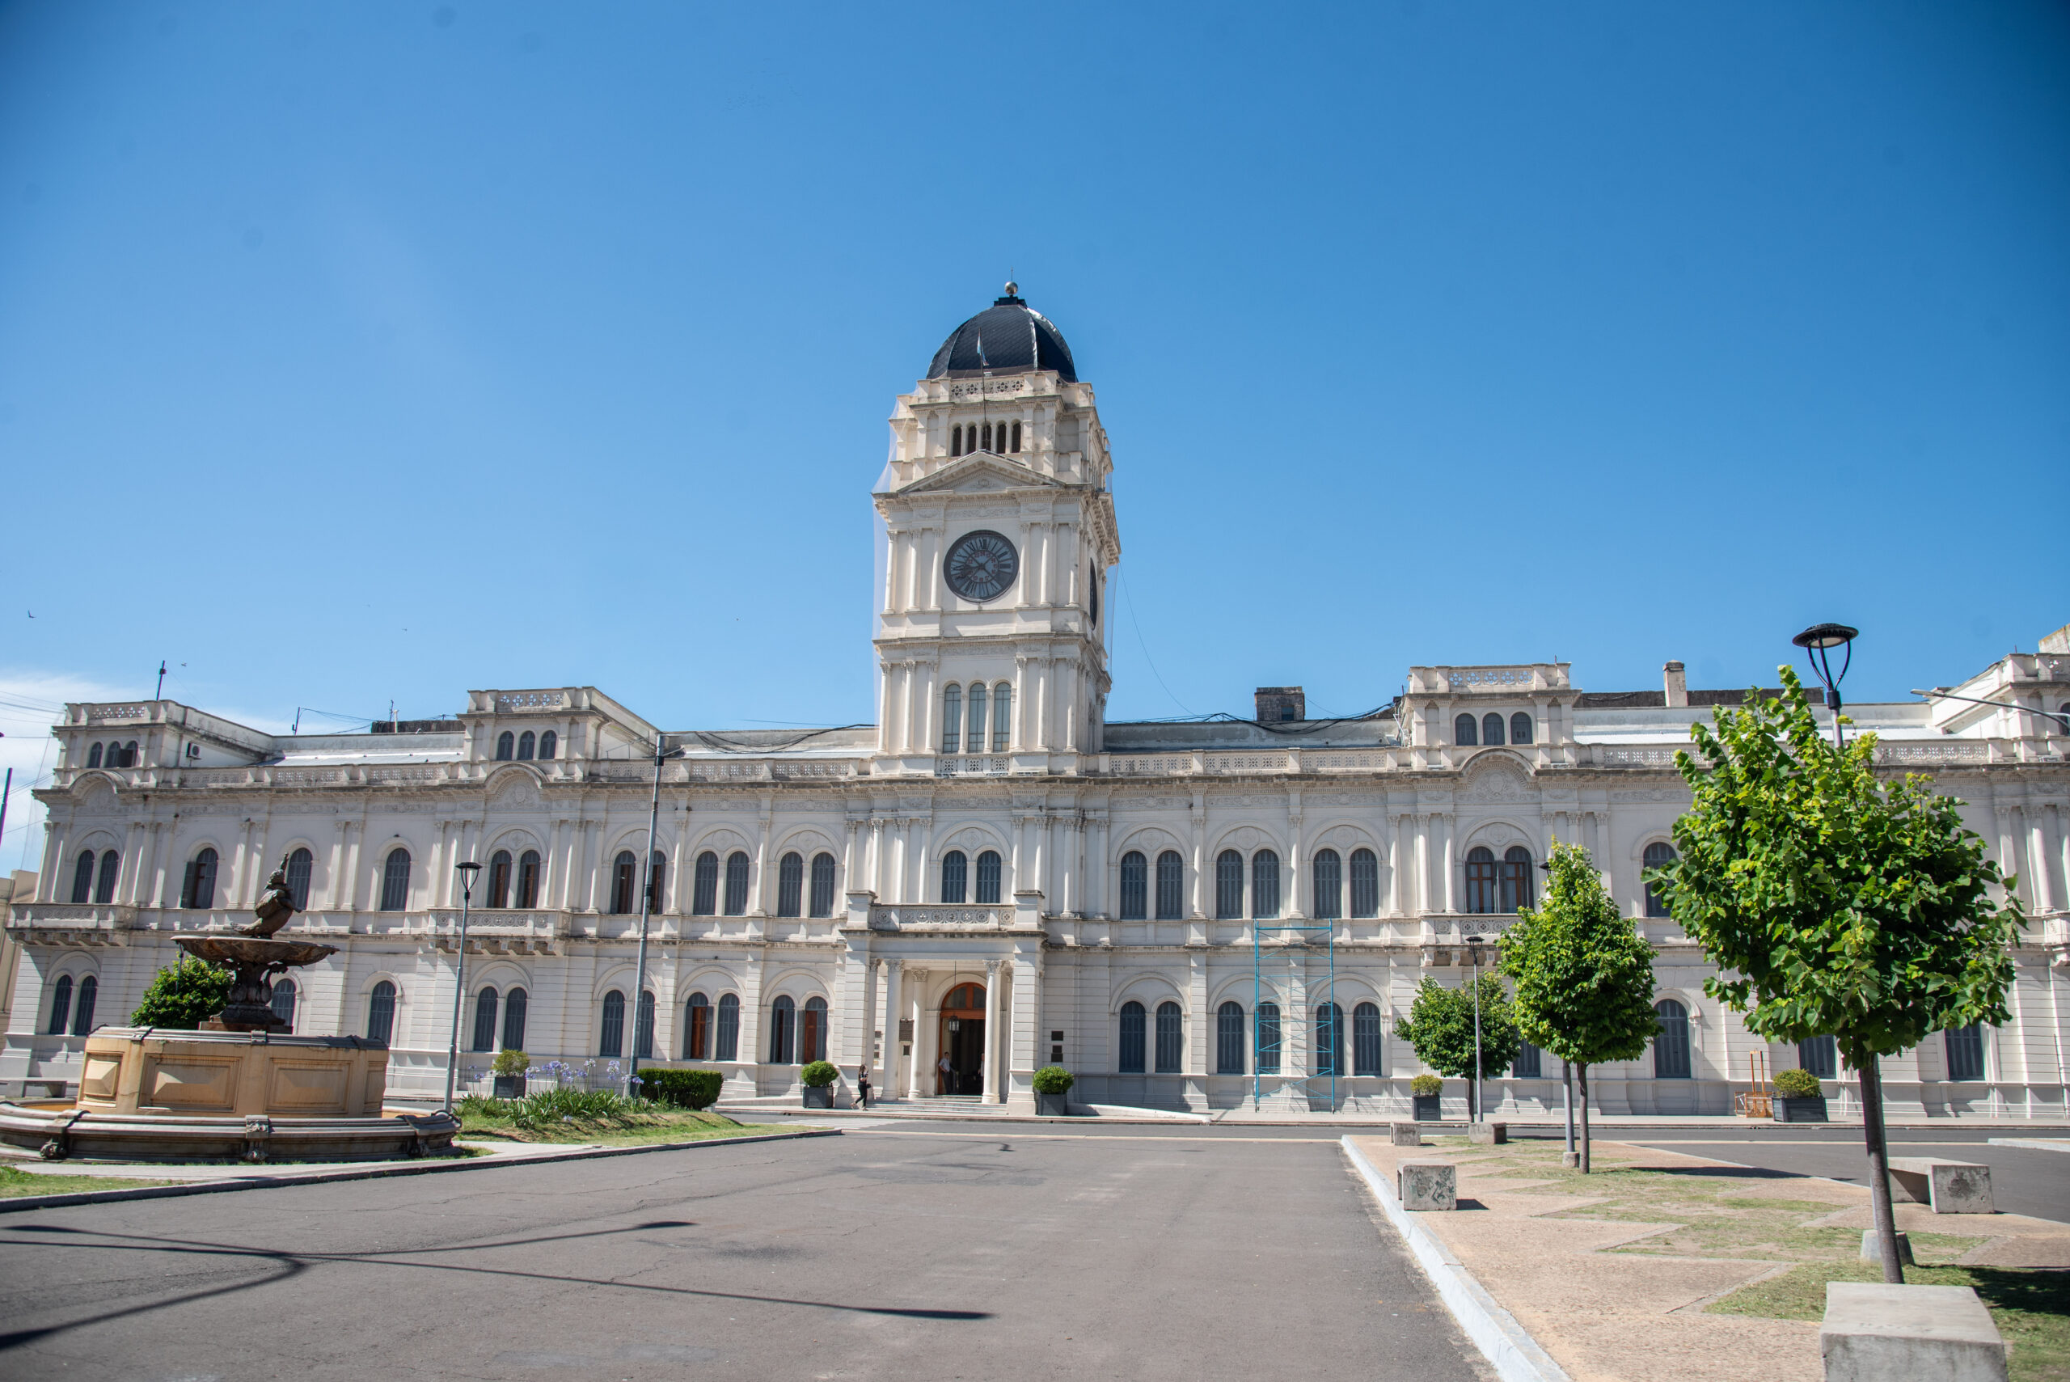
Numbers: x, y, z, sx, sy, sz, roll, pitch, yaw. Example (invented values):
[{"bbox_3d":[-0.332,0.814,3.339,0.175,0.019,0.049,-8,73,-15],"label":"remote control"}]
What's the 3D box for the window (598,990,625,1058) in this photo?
[{"bbox_3d":[-17.259,13.565,56.331,1.030,2.730,0.300,-1,-15,10],"label":"window"}]

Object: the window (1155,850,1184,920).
[{"bbox_3d":[5.262,7.563,53.785,1.080,2.700,0.300,-1,-15,10],"label":"window"}]

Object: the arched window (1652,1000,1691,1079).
[{"bbox_3d":[23.745,12.976,51.462,1.360,2.920,0.300,-1,-14,10],"label":"arched window"}]

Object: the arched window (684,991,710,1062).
[{"bbox_3d":[-14.272,14.183,58.279,1.000,2.800,0.300,-1,-14,10],"label":"arched window"}]

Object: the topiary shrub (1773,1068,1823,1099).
[{"bbox_3d":[26.491,13.638,47.900,1.650,1.050,1.350,-1,-14,10],"label":"topiary shrub"}]

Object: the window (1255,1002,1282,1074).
[{"bbox_3d":[8.958,13.359,53.103,0.982,2.675,0.250,-1,-14,8],"label":"window"}]

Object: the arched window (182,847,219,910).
[{"bbox_3d":[-38.799,8.730,64.173,1.320,2.880,0.300,-1,-14,10],"label":"arched window"}]

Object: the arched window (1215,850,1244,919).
[{"bbox_3d":[7.862,7.829,55.683,1.070,2.760,0.300,-1,-14,10],"label":"arched window"}]

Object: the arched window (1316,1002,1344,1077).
[{"bbox_3d":[11.742,13.905,55.066,1.120,2.850,0.280,-1,-13,10],"label":"arched window"}]

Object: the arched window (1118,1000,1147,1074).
[{"bbox_3d":[4.000,14.151,56.434,1.120,2.850,0.280,-1,-13,10],"label":"arched window"}]

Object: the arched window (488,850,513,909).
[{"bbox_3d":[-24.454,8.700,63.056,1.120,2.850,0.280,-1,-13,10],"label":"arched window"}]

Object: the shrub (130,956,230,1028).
[{"bbox_3d":[-24.366,9.419,39.500,2.900,3.900,2.900,-1,-15,10],"label":"shrub"}]

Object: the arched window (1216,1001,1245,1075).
[{"bbox_3d":[7.734,13.653,54.324,1.070,2.800,0.300,-1,-14,10],"label":"arched window"}]

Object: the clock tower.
[{"bbox_3d":[-1.390,-8.075,66.977,9.600,26.600,9.600,-1,-13,10],"label":"clock tower"}]

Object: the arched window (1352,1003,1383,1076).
[{"bbox_3d":[12.288,12.828,51.035,1.030,2.710,0.300,-1,-15,10],"label":"arched window"}]

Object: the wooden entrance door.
[{"bbox_3d":[-2.668,13.781,54.754,2.286,4.334,0.350,-1,-14,8],"label":"wooden entrance door"}]

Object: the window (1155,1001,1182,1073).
[{"bbox_3d":[5.057,13.119,52.316,1.000,2.700,0.300,-1,-15,10],"label":"window"}]

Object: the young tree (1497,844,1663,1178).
[{"bbox_3d":[8.608,4.968,21.800,2.500,5.100,2.500,-1,-15,10],"label":"young tree"}]

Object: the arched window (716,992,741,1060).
[{"bbox_3d":[-13.228,14.486,59.577,1.120,2.850,0.280,-1,-13,10],"label":"arched window"}]

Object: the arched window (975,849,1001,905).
[{"bbox_3d":[-1.888,7.833,55.885,1.025,2.704,0.250,-1,-14,8],"label":"arched window"}]

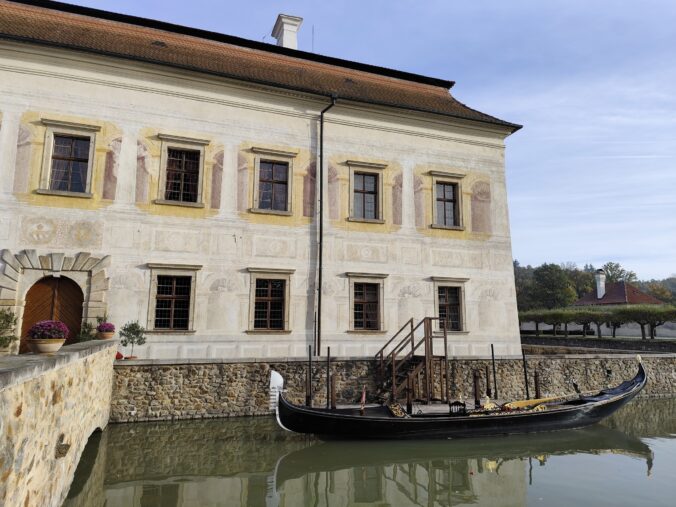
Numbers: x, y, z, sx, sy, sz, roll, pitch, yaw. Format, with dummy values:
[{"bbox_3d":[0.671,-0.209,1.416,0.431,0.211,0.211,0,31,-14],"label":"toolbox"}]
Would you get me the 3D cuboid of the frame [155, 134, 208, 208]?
[{"bbox_3d":[-5.664,-2.977,16.423,1.770,2.580,0.330,4,-10,-18],"label":"frame"}]

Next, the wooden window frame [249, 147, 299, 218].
[{"bbox_3d":[-2.480,-2.751,17.460,1.740,2.560,0.330,4,-10,-18],"label":"wooden window frame"}]

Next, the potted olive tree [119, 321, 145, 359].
[{"bbox_3d":[-6.532,2.847,14.145,0.860,1.460,0.860,3,-11,-18],"label":"potted olive tree"}]

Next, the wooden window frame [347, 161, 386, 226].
[{"bbox_3d":[1.271,-2.611,19.218,1.820,2.630,0.300,3,-9,-19],"label":"wooden window frame"}]

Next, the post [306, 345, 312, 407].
[{"bbox_3d":[-0.775,3.609,12.688,0.090,2.010,0.090,3,-11,-18],"label":"post"}]

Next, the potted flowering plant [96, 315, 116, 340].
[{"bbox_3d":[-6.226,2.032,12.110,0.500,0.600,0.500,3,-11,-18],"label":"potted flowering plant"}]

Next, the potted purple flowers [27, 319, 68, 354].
[{"bbox_3d":[-3.378,0.967,5.196,0.420,0.385,0.420,4,-10,-18],"label":"potted purple flowers"}]

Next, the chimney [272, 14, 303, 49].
[{"bbox_3d":[-2.671,-10.901,23.637,1.170,2.200,1.700,4,-10,-18],"label":"chimney"}]

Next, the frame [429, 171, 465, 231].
[{"bbox_3d":[4.918,-2.291,19.881,1.760,2.570,0.330,4,-10,-18],"label":"frame"}]

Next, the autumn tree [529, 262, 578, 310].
[{"bbox_3d":[36.883,7.614,76.000,7.800,12.200,7.800,4,-10,-18],"label":"autumn tree"}]

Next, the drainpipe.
[{"bbox_3d":[-0.488,-1.159,17.578,0.450,10.500,0.600,4,-10,-18],"label":"drainpipe"}]

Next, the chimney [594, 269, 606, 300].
[{"bbox_3d":[33.277,3.889,57.000,0.950,3.900,0.950,4,-10,-18],"label":"chimney"}]

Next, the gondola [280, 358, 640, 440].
[{"bbox_3d":[3.824,3.583,11.375,10.950,1.850,1.450,3,-11,-16],"label":"gondola"}]

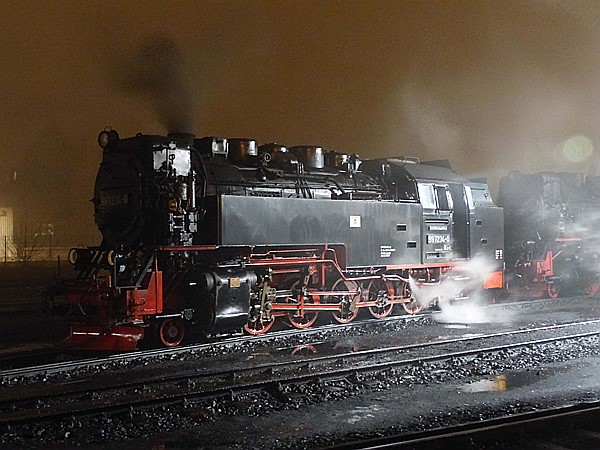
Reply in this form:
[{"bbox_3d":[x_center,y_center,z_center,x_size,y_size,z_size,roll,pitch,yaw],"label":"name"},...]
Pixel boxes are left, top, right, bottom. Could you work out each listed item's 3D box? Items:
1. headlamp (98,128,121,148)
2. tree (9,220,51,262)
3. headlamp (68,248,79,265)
[{"bbox_3d":[-3.340,-1.510,13.390,0.250,0.350,0.320,0,-1,-45],"label":"headlamp"},{"bbox_3d":[-20.570,1.255,58.000,3.200,3.200,3.000,0,-1,0],"label":"tree"},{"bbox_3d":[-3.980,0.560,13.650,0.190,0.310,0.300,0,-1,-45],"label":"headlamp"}]

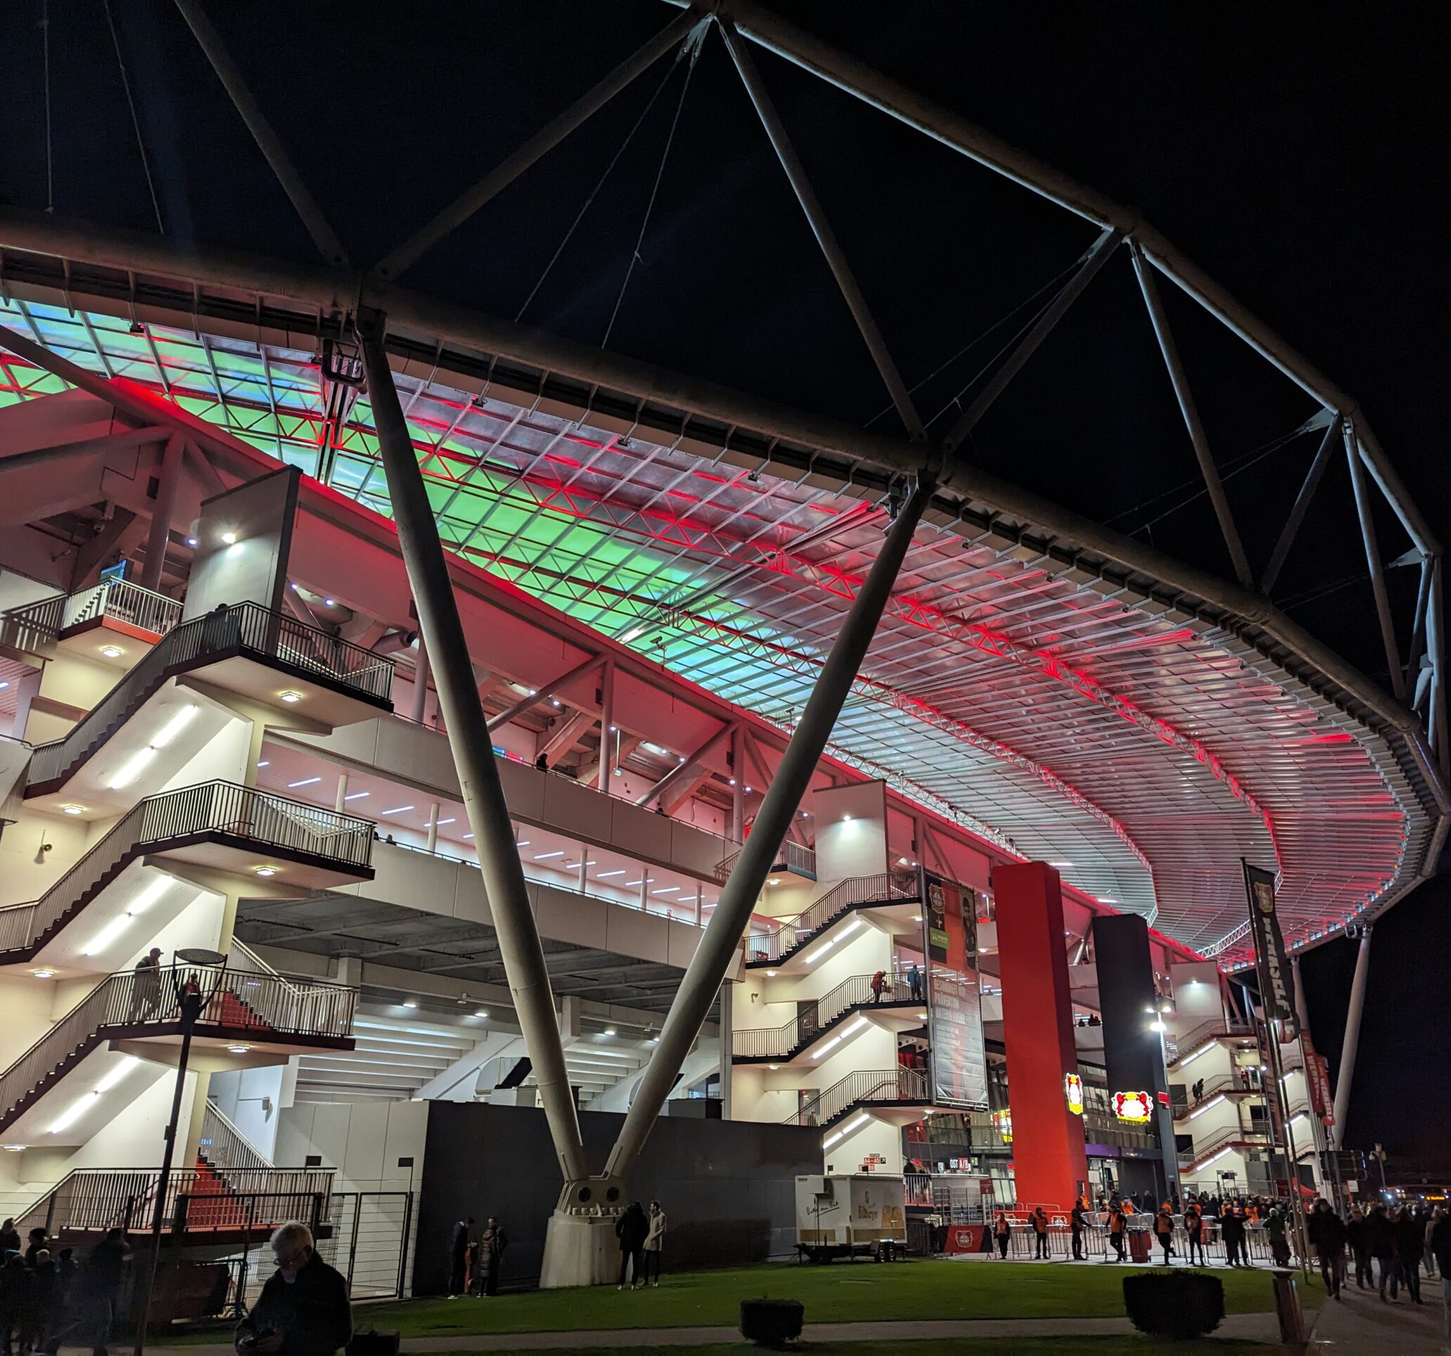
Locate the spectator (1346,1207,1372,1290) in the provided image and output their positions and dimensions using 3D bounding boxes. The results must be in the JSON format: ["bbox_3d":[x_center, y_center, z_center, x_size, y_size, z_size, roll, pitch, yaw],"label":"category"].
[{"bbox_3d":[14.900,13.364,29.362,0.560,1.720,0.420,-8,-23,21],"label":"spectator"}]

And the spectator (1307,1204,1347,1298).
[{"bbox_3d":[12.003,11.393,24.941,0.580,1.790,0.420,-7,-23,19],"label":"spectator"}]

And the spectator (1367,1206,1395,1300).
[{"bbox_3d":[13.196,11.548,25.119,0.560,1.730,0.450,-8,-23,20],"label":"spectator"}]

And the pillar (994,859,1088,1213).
[{"bbox_3d":[16.357,18.812,64.704,2.785,18.000,2.785,-12,-25,29],"label":"pillar"}]

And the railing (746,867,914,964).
[{"bbox_3d":[5.351,10.880,55.067,8.348,3.334,3.688,-11,-24,27],"label":"railing"}]

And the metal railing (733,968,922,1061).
[{"bbox_3d":[5.128,14.658,53.696,8.791,3.083,3.688,-11,-24,27],"label":"metal railing"}]

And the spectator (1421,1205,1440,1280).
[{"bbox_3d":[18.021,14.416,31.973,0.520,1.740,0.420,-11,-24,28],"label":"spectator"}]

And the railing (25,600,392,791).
[{"bbox_3d":[-12.598,1.102,30.706,7.346,3.230,4.307,-13,-25,30],"label":"railing"}]

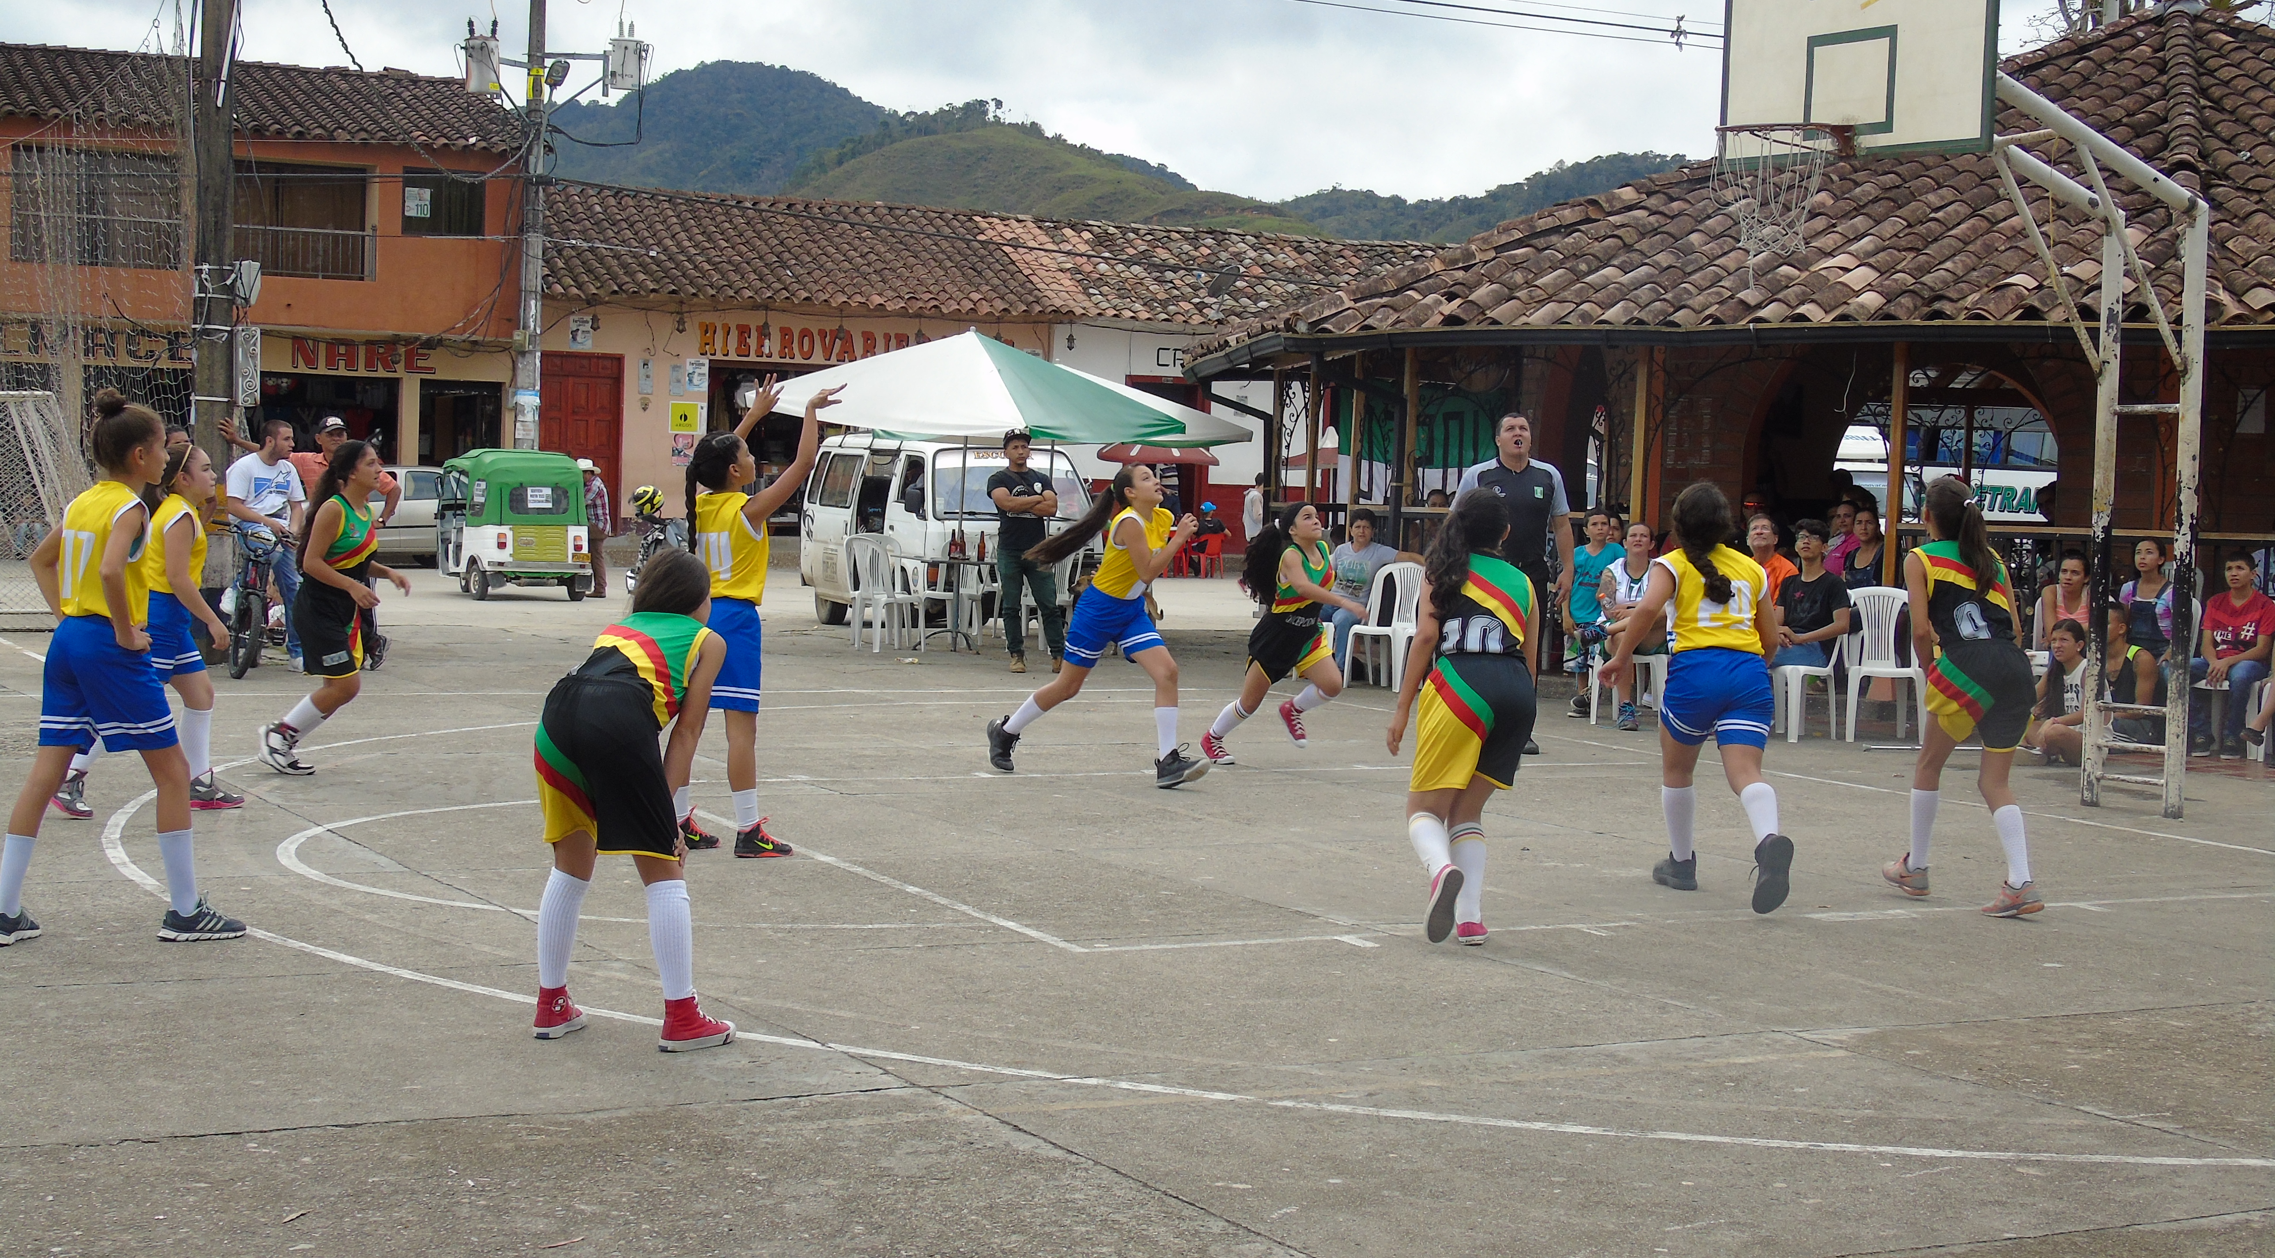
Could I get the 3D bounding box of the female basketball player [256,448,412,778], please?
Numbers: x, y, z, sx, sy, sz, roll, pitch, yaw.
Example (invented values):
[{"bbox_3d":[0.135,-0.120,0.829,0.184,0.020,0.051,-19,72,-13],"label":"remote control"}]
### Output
[{"bbox_3d":[-3.512,-0.092,13.271,0.660,1.480,0.500,3,3,27],"label":"female basketball player"}]

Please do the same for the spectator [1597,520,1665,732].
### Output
[{"bbox_3d":[2.973,-0.037,18.270,0.520,1.253,0.780,3,3,20],"label":"spectator"}]

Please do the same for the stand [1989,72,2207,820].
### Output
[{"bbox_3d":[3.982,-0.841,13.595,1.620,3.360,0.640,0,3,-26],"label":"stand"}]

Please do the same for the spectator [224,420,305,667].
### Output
[{"bbox_3d":[-5.616,-0.551,19.561,0.520,1.621,0.550,1,3,-10],"label":"spectator"}]

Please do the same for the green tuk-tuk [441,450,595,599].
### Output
[{"bbox_3d":[-7.216,-1.217,34.759,1.300,1.700,2.600,0,3,-26],"label":"green tuk-tuk"}]

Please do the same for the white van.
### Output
[{"bbox_3d":[-1.878,-0.949,29.254,1.680,1.850,4.300,0,3,-21],"label":"white van"}]

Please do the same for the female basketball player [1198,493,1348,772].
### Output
[{"bbox_3d":[0.697,0.012,15.046,0.720,1.330,0.520,3,3,30],"label":"female basketball player"}]

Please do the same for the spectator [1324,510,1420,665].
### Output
[{"bbox_3d":[1.661,-0.217,21.069,0.740,1.240,0.720,2,3,6],"label":"spectator"}]

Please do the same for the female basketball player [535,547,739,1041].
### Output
[{"bbox_3d":[-1.232,0.394,7.422,0.480,1.176,0.600,4,3,33],"label":"female basketball player"}]

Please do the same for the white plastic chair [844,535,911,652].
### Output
[{"bbox_3d":[-1.962,-0.269,23.709,0.540,0.880,0.520,0,3,-22],"label":"white plastic chair"}]

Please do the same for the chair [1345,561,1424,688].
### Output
[{"bbox_3d":[1.748,-0.014,20.979,0.480,0.870,0.520,3,3,31],"label":"chair"}]

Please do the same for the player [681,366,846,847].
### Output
[{"bbox_3d":[-1.374,-0.045,10.909,0.550,1.708,0.430,0,3,-25],"label":"player"}]

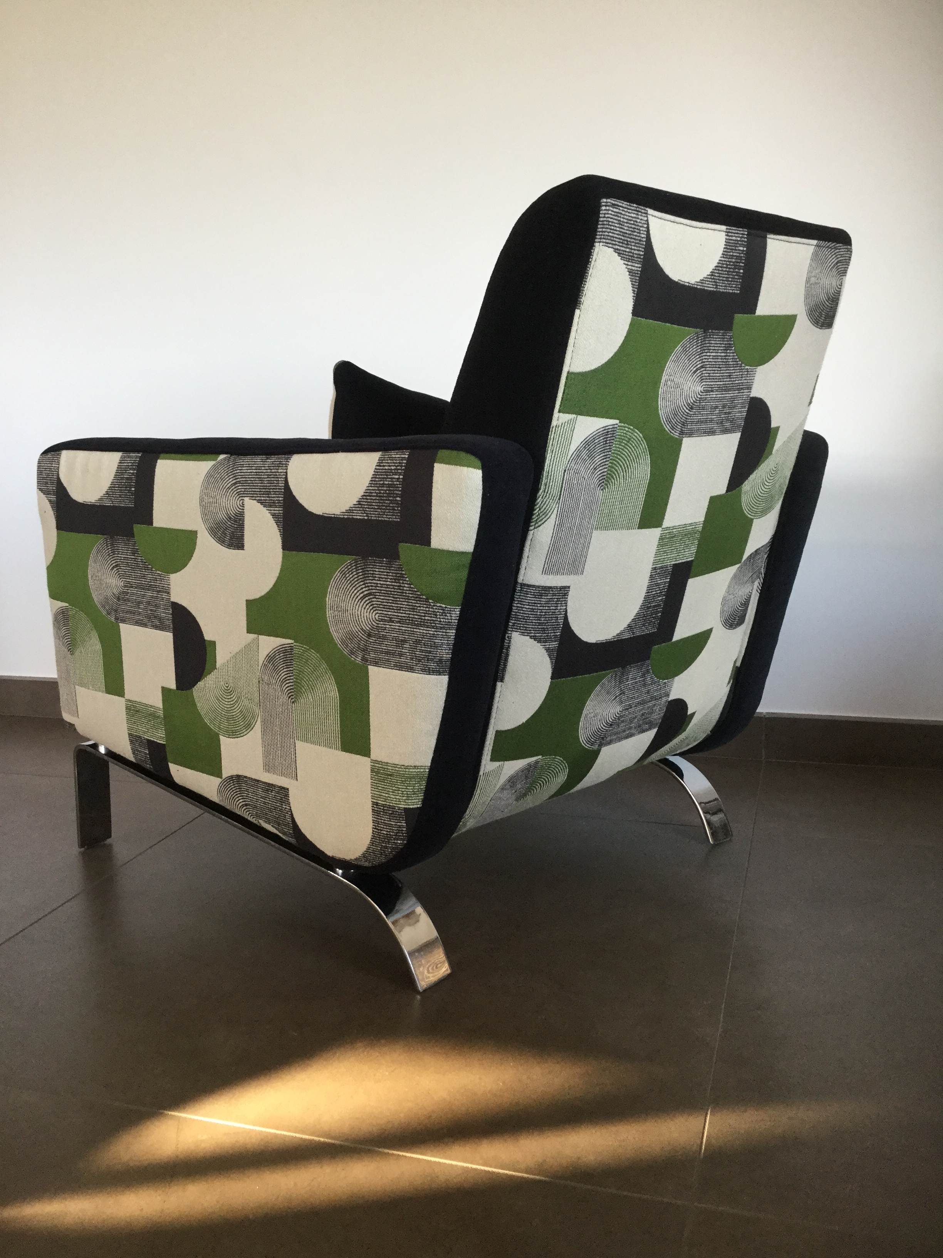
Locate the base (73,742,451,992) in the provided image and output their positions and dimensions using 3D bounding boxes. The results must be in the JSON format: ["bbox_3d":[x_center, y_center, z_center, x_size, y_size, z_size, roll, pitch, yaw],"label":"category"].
[{"bbox_3d":[-0.293,0.270,1.401,0.676,0.156,0.050,7,13,40],"label":"base"}]

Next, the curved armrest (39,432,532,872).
[{"bbox_3d":[-0.250,0.014,1.294,0.781,0.462,0.073,7,13,40],"label":"curved armrest"}]

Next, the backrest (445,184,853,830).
[{"bbox_3d":[0.175,-0.132,1.262,0.138,0.649,0.503,26,26,37],"label":"backrest"}]

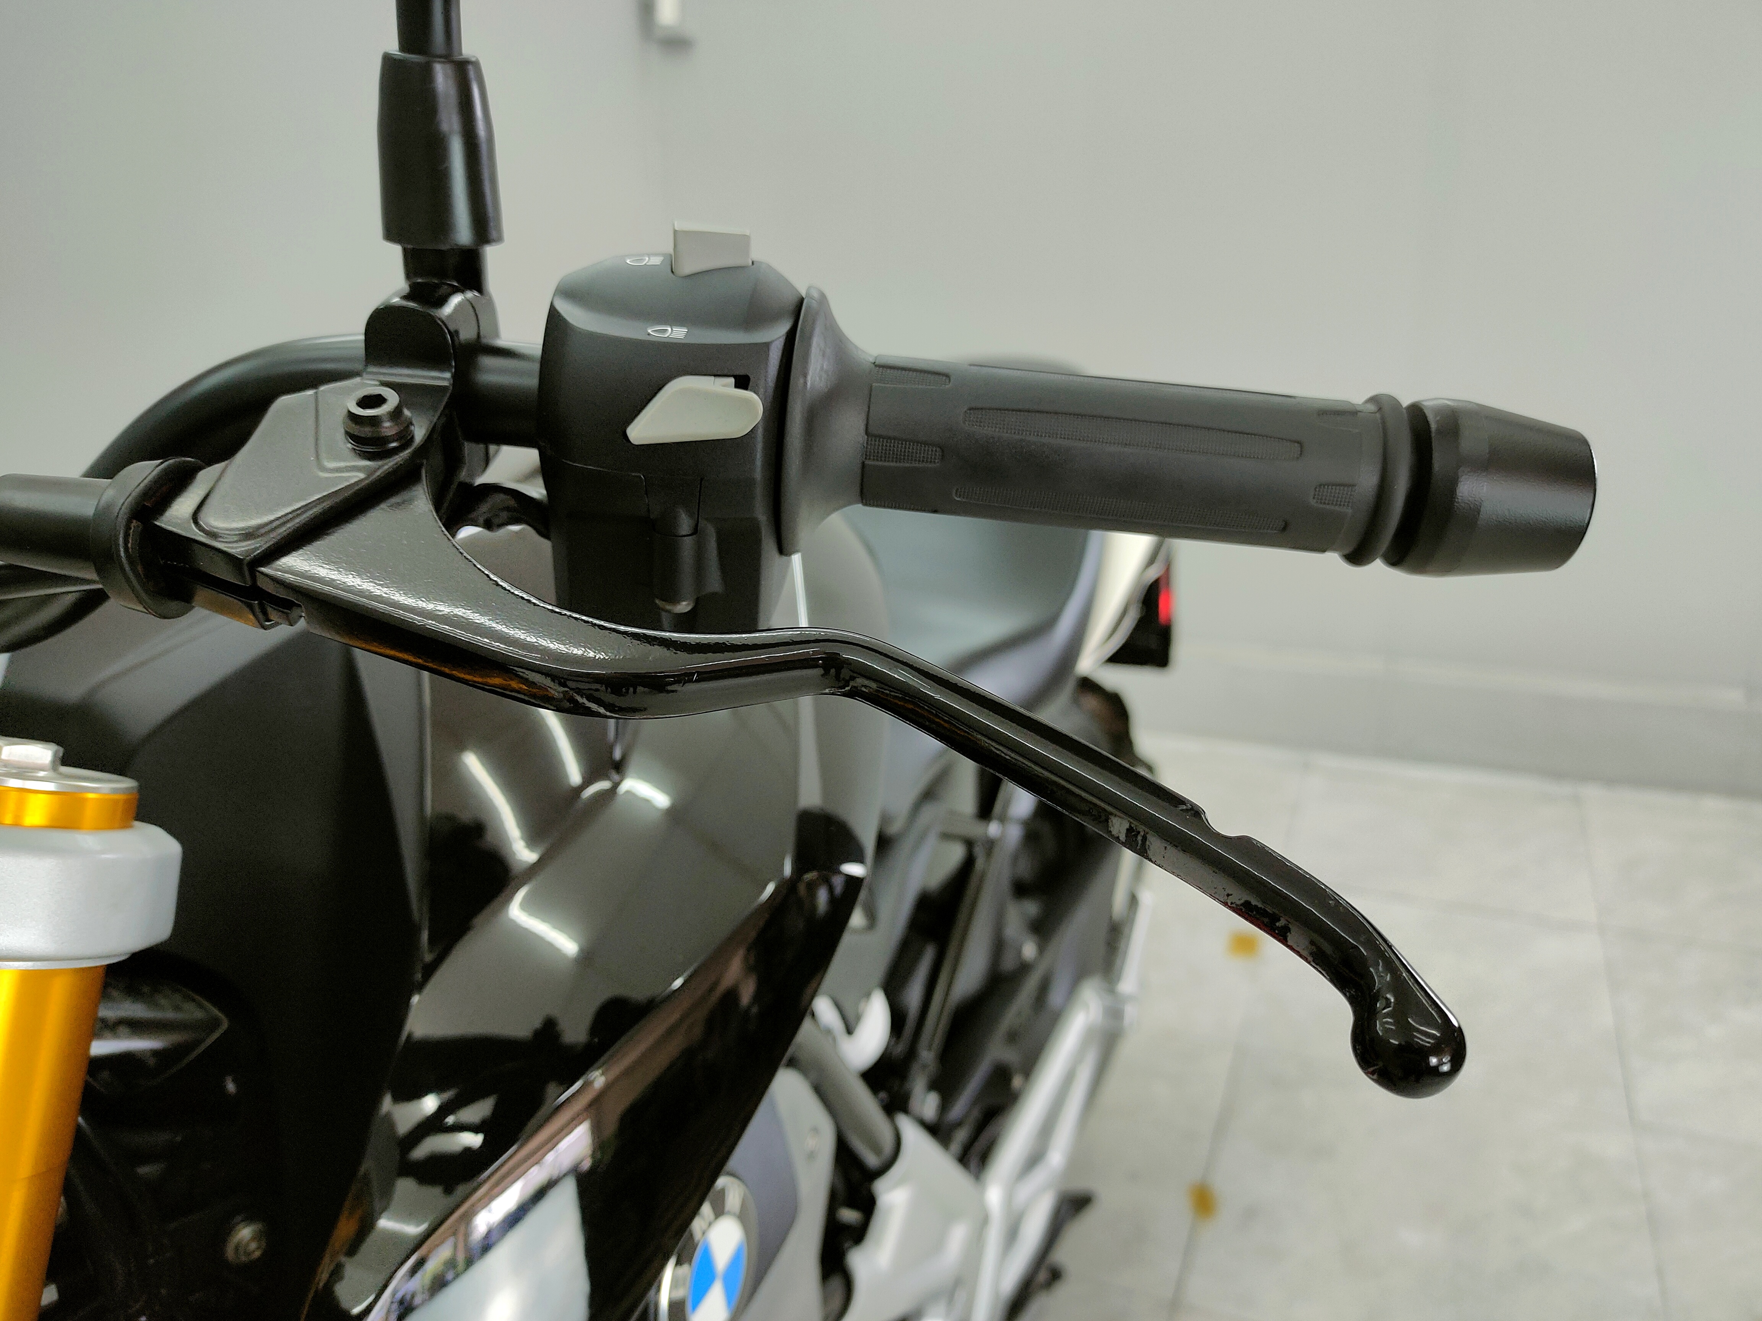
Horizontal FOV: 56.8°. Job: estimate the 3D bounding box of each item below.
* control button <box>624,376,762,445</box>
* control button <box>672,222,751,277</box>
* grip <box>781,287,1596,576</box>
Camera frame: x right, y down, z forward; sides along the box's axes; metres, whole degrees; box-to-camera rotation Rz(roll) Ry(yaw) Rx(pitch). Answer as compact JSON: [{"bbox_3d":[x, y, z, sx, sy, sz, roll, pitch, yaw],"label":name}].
[{"bbox_3d":[-0.037,-0.050,0.327,0.026,0.013,0.010,7,21,6],"label":"control button"},{"bbox_3d":[-0.037,-0.091,0.361,0.016,0.011,0.010,7,21,6],"label":"control button"},{"bbox_3d":[0.062,-0.042,0.342,0.165,0.057,0.057,7,21,6],"label":"grip"}]

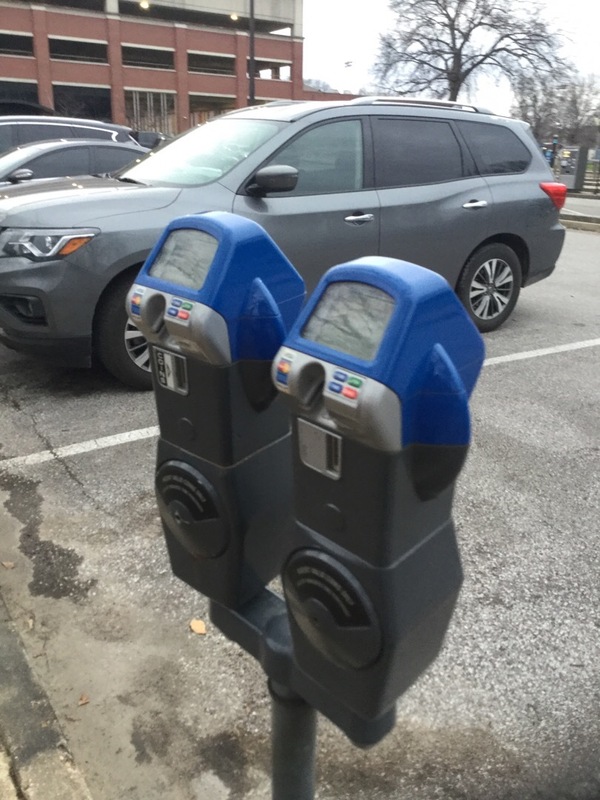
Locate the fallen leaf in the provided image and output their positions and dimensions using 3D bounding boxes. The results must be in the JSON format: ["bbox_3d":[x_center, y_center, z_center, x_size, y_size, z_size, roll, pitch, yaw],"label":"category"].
[{"bbox_3d":[-0.327,0.718,2.277,0.045,0.012,0.079,-7,20,-24],"label":"fallen leaf"}]

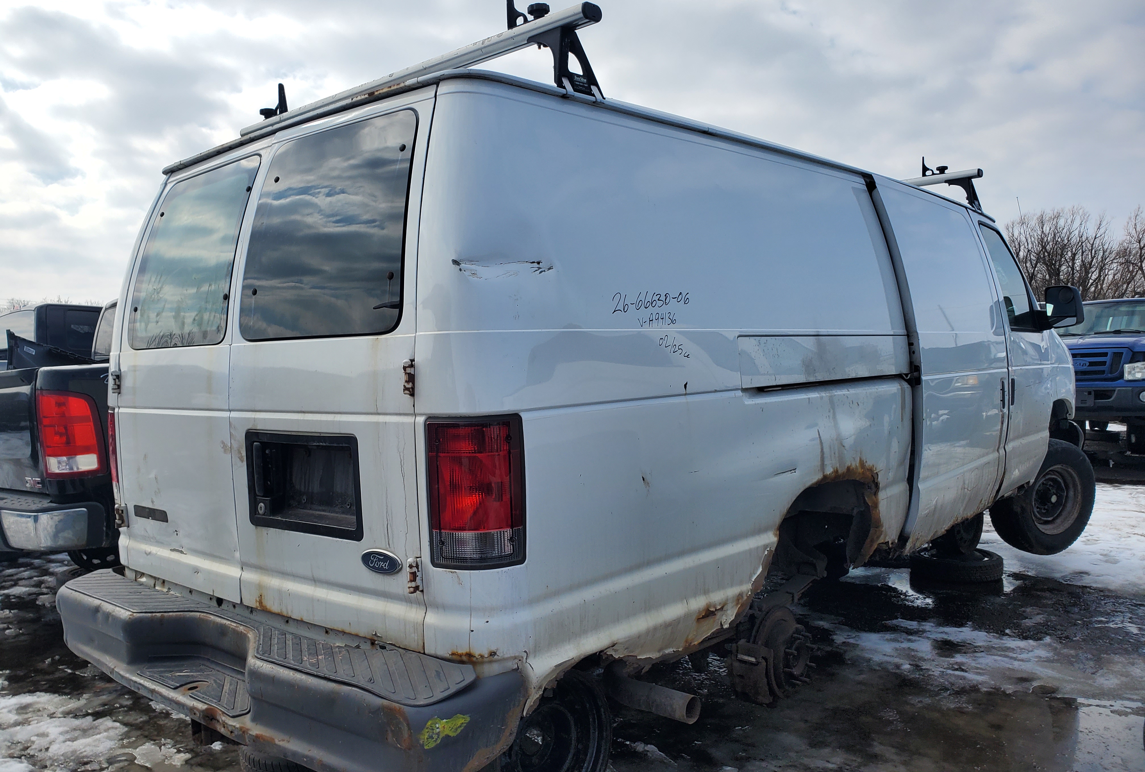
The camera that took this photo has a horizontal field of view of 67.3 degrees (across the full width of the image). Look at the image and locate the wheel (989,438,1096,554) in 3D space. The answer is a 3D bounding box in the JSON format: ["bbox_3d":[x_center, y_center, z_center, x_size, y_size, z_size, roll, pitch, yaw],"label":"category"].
[{"bbox_3d":[3.049,0.718,5.571,0.745,0.745,0.235,-2,2,-22],"label":"wheel"}]

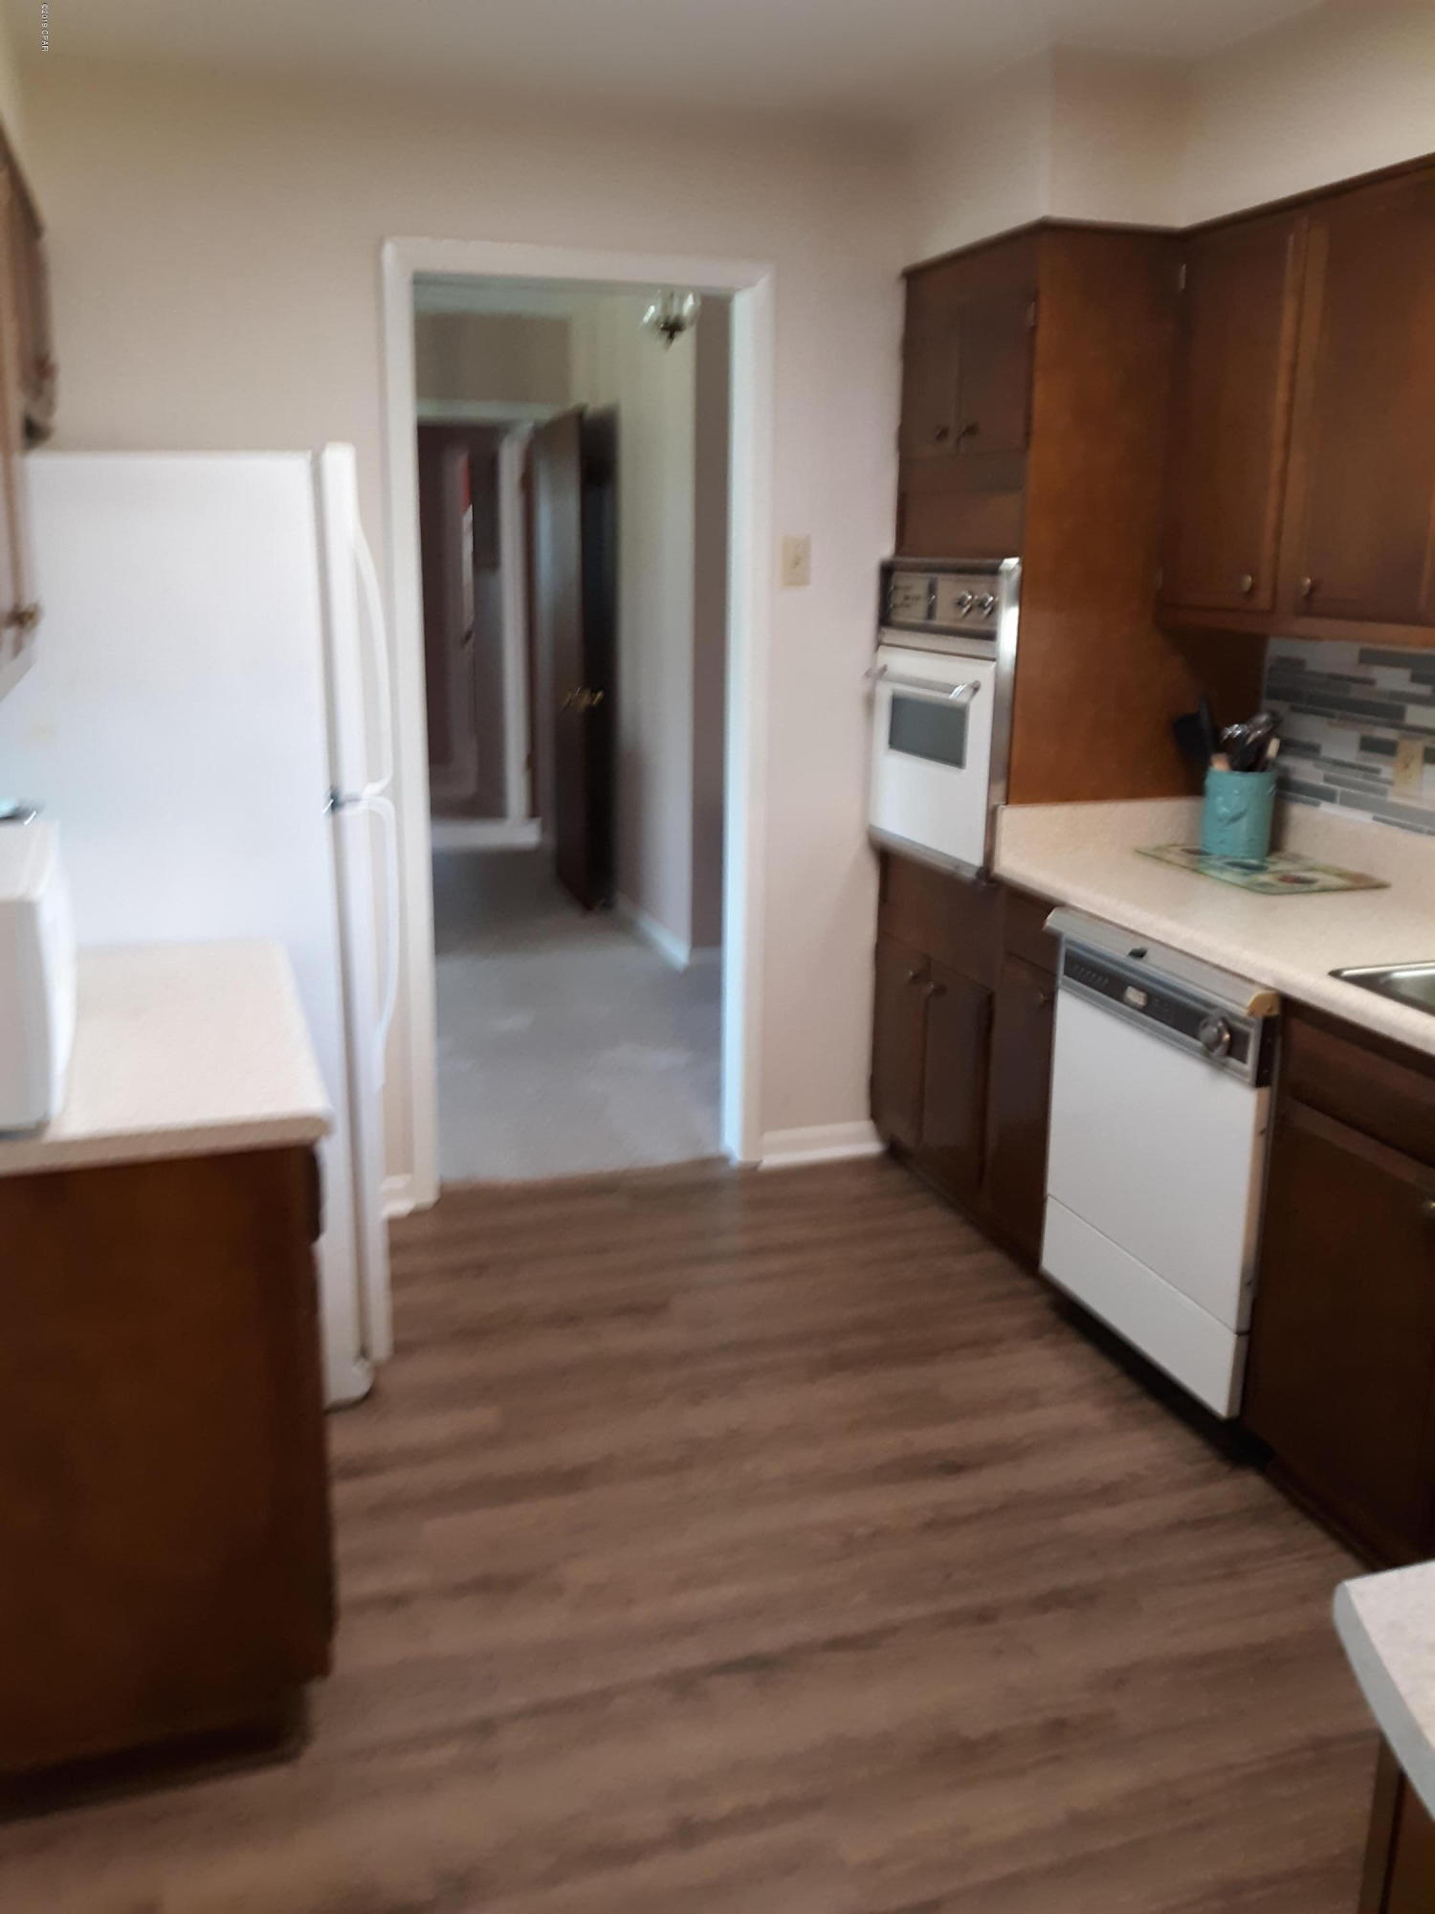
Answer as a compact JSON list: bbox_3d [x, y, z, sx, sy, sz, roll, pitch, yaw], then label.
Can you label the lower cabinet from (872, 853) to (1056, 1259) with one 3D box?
[{"bbox_3d":[0.810,0.188,3.606,0.588,0.828,0.844,-4,15,-18],"label":"lower cabinet"}]

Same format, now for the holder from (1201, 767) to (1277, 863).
[{"bbox_3d":[1.077,-0.301,3.200,0.135,0.175,0.135,-4,15,-18],"label":"holder"}]

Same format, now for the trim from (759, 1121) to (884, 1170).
[{"bbox_3d":[0.259,0.476,3.945,0.330,0.095,0.022,-4,15,-18],"label":"trim"}]

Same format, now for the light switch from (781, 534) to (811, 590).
[{"bbox_3d":[0.182,-0.912,3.566,0.072,0.116,0.012,-4,15,-18],"label":"light switch"}]

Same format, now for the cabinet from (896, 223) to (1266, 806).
[{"bbox_3d":[0.785,-0.941,3.415,0.588,1.099,0.648,-4,15,-18],"label":"cabinet"}]

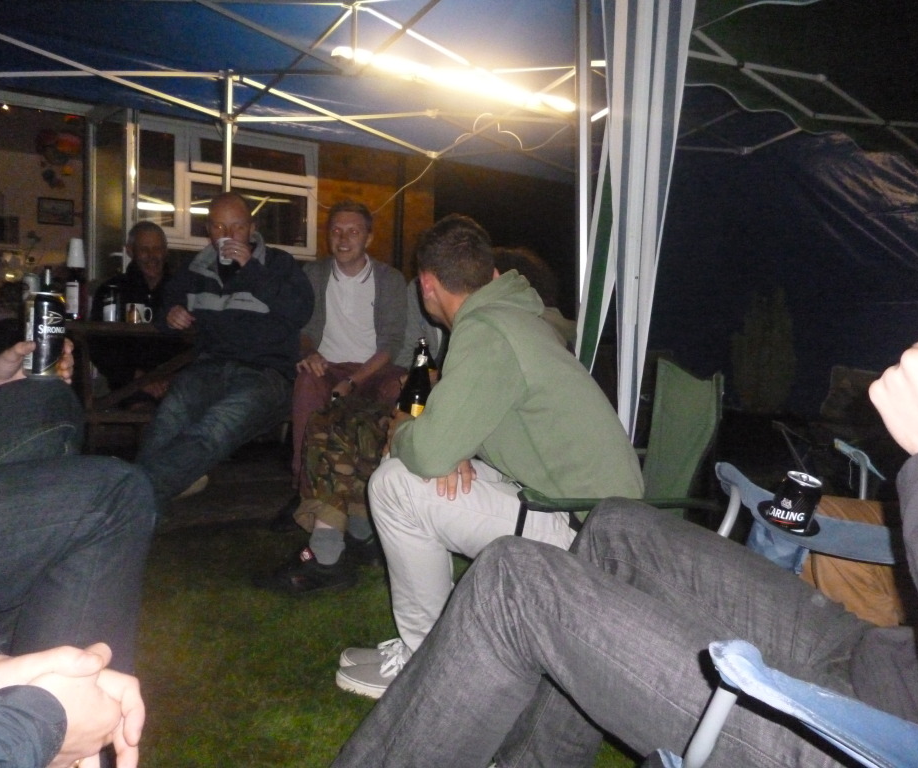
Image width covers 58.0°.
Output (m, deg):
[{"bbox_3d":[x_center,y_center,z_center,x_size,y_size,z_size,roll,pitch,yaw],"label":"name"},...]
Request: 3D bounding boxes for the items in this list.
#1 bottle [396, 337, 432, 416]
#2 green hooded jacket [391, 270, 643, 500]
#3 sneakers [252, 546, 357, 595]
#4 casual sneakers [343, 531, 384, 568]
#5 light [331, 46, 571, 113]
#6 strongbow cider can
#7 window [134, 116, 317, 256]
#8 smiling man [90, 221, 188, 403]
[{"bbox_3d":[-0.099,0.011,1.970,0.070,0.250,0.070,6,1,-6],"label":"bottle"},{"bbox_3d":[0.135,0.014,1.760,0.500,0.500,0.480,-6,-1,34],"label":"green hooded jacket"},{"bbox_3d":[-0.428,0.523,2.358,0.295,0.112,0.107,0,3,-21],"label":"sneakers"},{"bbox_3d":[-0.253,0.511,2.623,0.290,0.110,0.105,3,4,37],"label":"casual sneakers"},{"bbox_3d":[0.032,-1.493,4.101,1.450,0.080,0.090,-1,3,-37],"label":"light"},{"bbox_3d":[-0.715,-0.086,1.430,0.066,0.150,0.066,3,3,0],"label":"strongbow cider can"},{"bbox_3d":[-1.628,-1.381,5.928,1.371,0.883,0.100,-1,4,-37],"label":"window"},{"bbox_3d":[-1.417,-0.124,3.720,0.560,1.242,0.750,-1,3,-30],"label":"smiling man"}]

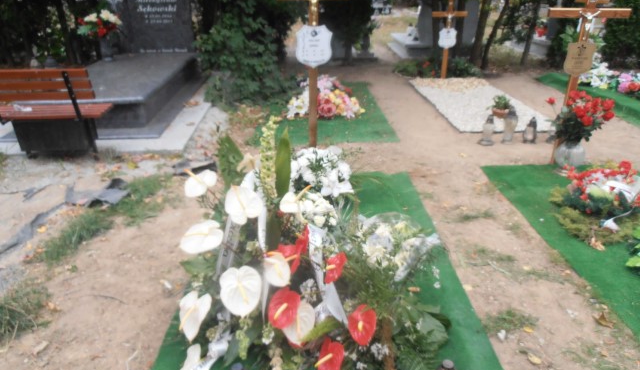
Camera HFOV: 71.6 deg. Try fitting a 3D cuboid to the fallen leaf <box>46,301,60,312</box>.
[{"bbox_3d":[-1.138,0.522,1.895,0.060,0.022,0.048,0,24,0],"label":"fallen leaf"}]

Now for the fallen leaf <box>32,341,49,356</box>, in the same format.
[{"bbox_3d":[-1.065,0.619,1.689,0.030,0.015,0.068,8,26,18],"label":"fallen leaf"}]

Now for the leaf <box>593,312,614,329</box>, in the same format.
[{"bbox_3d":[1.338,0.626,2.086,0.095,0.035,0.065,19,30,36],"label":"leaf"}]

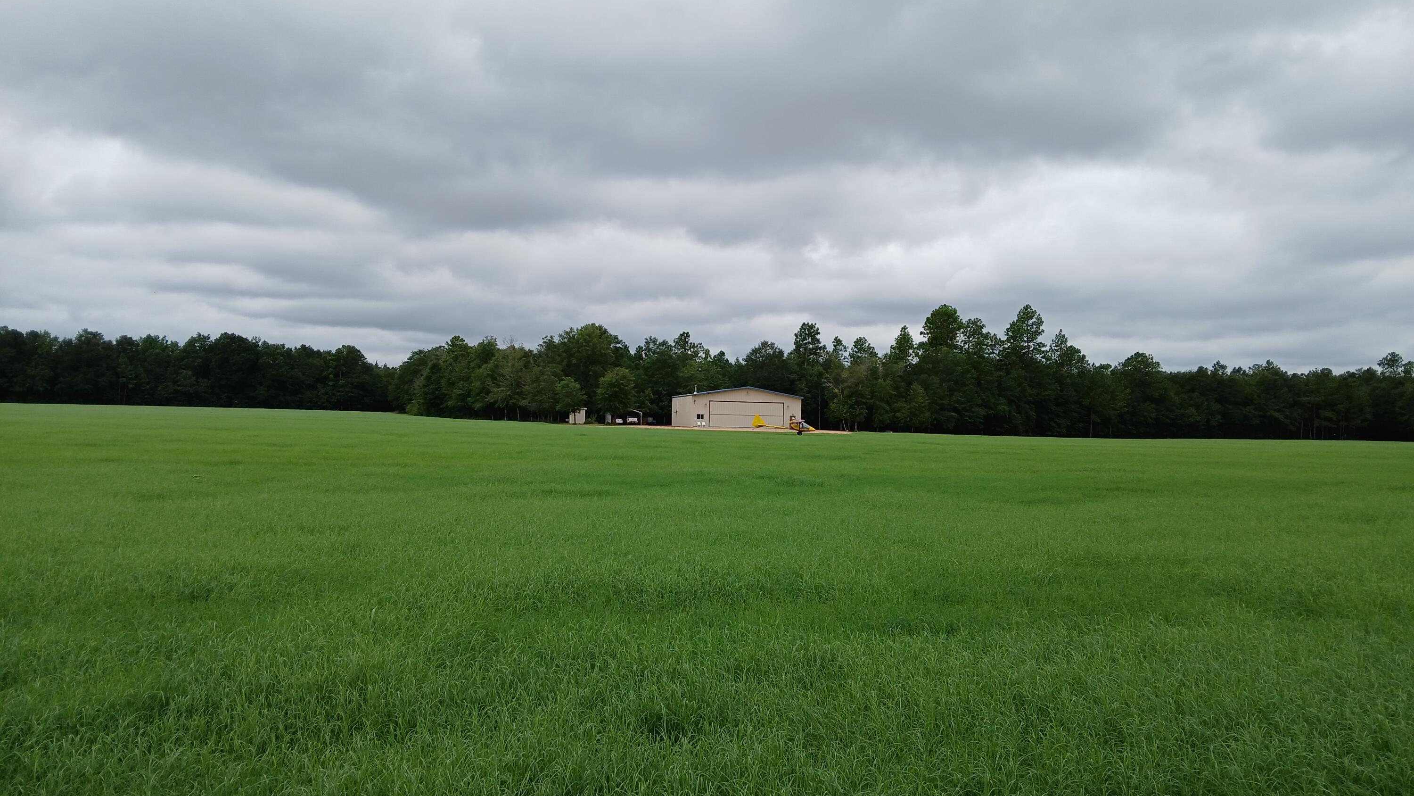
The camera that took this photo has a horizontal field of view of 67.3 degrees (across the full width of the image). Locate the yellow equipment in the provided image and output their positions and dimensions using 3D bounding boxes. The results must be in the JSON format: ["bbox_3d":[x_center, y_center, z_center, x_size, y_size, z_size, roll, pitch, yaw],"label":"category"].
[{"bbox_3d":[8.239,2.880,113.000,6.750,2.300,9.000,1,-1,4],"label":"yellow equipment"}]

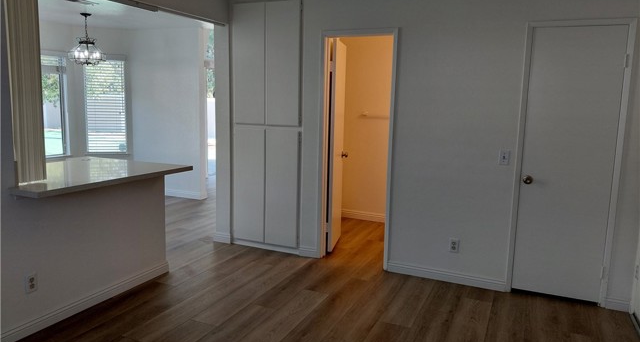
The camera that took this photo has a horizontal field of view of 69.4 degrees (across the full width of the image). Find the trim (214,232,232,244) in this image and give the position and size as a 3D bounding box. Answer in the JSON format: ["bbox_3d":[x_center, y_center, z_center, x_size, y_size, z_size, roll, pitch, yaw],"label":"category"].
[{"bbox_3d":[-1.012,0.710,4.824,0.222,0.083,0.016,5,9,24],"label":"trim"}]

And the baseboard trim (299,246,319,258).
[{"bbox_3d":[-0.104,0.787,4.416,0.196,0.083,0.016,5,9,24],"label":"baseboard trim"}]

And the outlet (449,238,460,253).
[{"bbox_3d":[1.119,0.621,3.829,0.072,0.116,0.012,5,9,24],"label":"outlet"}]

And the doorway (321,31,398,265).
[{"bbox_3d":[0.335,-0.179,4.141,0.691,2.091,0.130,5,9,24],"label":"doorway"}]

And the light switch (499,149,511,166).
[{"bbox_3d":[1.434,-0.104,3.586,0.072,0.116,0.012,5,9,24],"label":"light switch"}]

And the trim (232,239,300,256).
[{"bbox_3d":[-0.552,0.755,4.619,0.789,0.070,0.018,5,9,24],"label":"trim"}]

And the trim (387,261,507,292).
[{"bbox_3d":[1.051,0.885,3.896,0.978,0.083,0.016,5,9,24],"label":"trim"}]

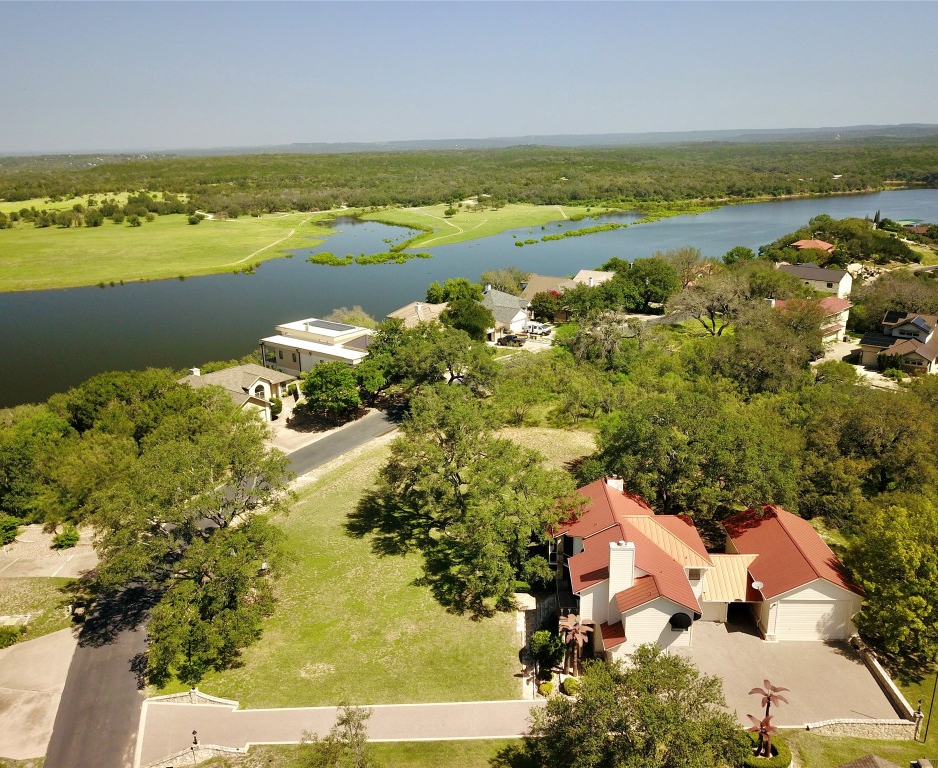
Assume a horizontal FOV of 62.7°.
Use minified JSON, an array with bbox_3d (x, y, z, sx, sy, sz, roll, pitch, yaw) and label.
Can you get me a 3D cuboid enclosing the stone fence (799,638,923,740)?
[{"bbox_3d":[22.935,18.745,47.807,6.500,1.600,8.000,-1,18,3],"label":"stone fence"}]

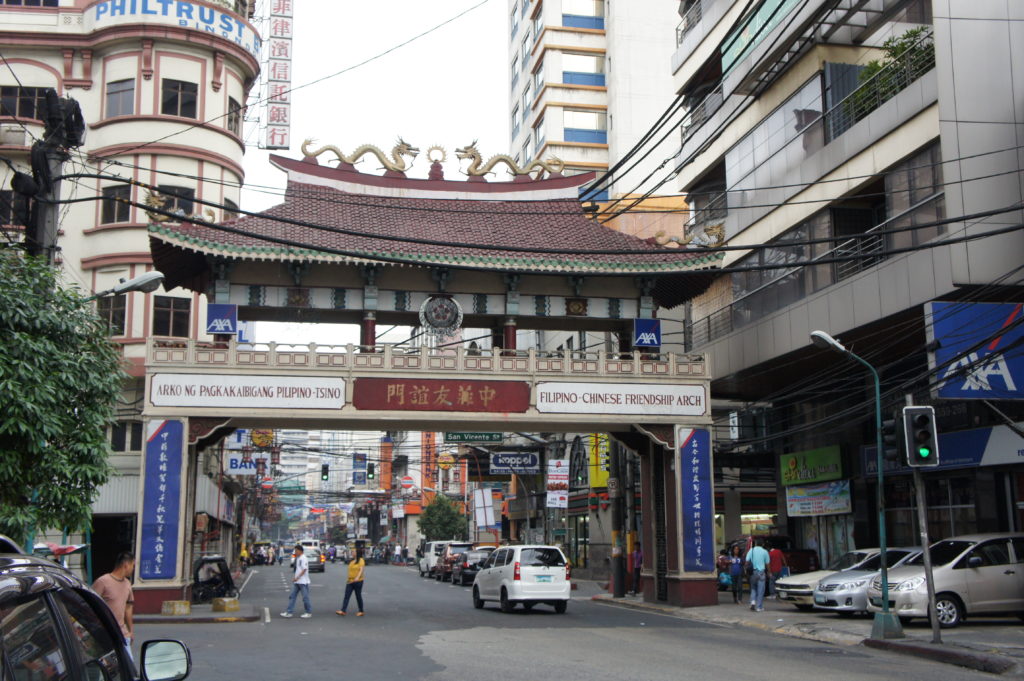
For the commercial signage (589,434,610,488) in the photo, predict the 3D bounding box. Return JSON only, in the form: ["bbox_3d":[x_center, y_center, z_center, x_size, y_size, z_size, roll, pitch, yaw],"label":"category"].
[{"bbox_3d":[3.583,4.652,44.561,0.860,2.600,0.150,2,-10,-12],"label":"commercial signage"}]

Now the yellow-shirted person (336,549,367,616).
[{"bbox_3d":[-3.851,5.792,26.700,0.620,1.610,0.460,3,-11,-17],"label":"yellow-shirted person"}]

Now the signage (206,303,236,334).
[{"bbox_3d":[-6.906,-0.507,26.452,0.720,0.710,0.080,2,-10,-12],"label":"signage"}]

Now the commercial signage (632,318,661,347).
[{"bbox_3d":[3.509,-0.199,28.606,0.710,0.710,0.080,2,-10,-12],"label":"commercial signage"}]

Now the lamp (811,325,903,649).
[{"bbox_3d":[5.756,2.359,18.662,1.300,5.100,0.500,2,-10,-12],"label":"lamp"}]

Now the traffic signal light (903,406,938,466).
[{"bbox_3d":[6.502,1.524,17.600,0.480,0.940,0.320,1,-10,-5],"label":"traffic signal light"}]

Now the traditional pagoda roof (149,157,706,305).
[{"bbox_3d":[-2.016,-2.910,29.172,13.600,3.700,6.000,2,-10,-12],"label":"traditional pagoda roof"}]

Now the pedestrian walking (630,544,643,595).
[{"bbox_3d":[3.921,7.220,35.107,0.420,1.629,0.320,-8,-13,36],"label":"pedestrian walking"}]

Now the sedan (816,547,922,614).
[{"bbox_3d":[9.028,5.476,25.306,4.540,1.480,1.760,3,-11,-19],"label":"sedan"}]

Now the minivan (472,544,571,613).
[{"bbox_3d":[0.164,6.143,28.742,1.650,1.690,4.150,3,-11,-16],"label":"minivan"}]

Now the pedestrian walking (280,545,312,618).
[{"bbox_3d":[-5.233,5.871,27.036,0.750,1.712,0.480,2,-11,-11],"label":"pedestrian walking"}]

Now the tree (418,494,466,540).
[{"bbox_3d":[-4.257,11.728,67.842,2.945,4.565,2.945,2,-11,-12],"label":"tree"}]

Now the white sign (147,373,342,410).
[{"bbox_3d":[-6.508,1.284,27.581,4.737,0.836,0.100,2,-11,-12],"label":"white sign"}]

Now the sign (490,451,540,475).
[{"bbox_3d":[0.138,5.650,50.916,2.280,1.030,0.180,2,-10,-12],"label":"sign"}]

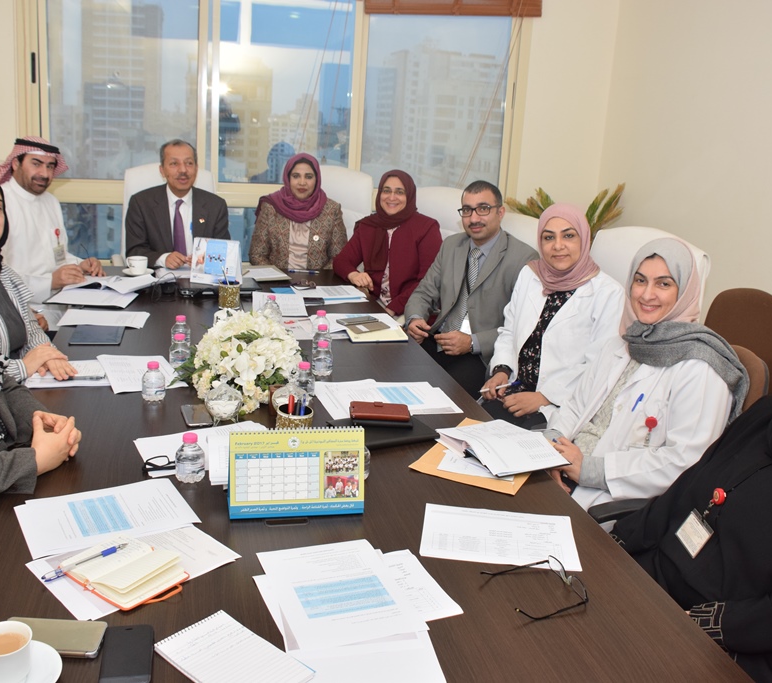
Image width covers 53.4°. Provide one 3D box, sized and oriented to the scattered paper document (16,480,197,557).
[{"bbox_3d":[-0.541,0.337,1.499,0.299,0.005,0.212,-7,19,-31],"label":"scattered paper document"}]

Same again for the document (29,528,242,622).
[{"bbox_3d":[-0.439,0.385,1.353,0.299,0.005,0.212,-13,22,-43],"label":"document"}]

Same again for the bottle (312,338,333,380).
[{"bbox_3d":[-0.200,0.049,2.419,0.064,0.105,0.064,3,15,-1],"label":"bottle"}]

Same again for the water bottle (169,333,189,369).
[{"bbox_3d":[-0.636,0.030,2.362,0.063,0.111,0.063,3,16,0],"label":"water bottle"}]

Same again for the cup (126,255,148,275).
[{"bbox_3d":[-1.178,-0.357,3.636,0.092,0.073,0.108,14,19,33],"label":"cup"}]

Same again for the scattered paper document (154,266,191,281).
[{"bbox_3d":[-0.983,-0.323,3.700,0.215,0.008,0.297,-3,17,-20],"label":"scattered paper document"}]

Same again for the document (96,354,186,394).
[{"bbox_3d":[-0.735,0.093,2.305,0.210,0.007,0.297,-6,18,-29],"label":"document"}]

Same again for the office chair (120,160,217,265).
[{"bbox_3d":[-1.124,-0.288,4.019,0.620,1.210,0.660,-2,17,-17],"label":"office chair"}]

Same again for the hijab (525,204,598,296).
[{"bbox_3d":[0.601,-0.308,2.600,0.240,0.300,0.250,9,17,18],"label":"hijab"}]

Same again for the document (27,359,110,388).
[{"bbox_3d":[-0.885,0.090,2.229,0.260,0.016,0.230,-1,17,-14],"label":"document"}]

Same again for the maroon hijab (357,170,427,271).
[{"bbox_3d":[0.013,-0.614,3.880,0.310,0.480,0.280,7,15,13],"label":"maroon hijab"}]

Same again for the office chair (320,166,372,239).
[{"bbox_3d":[-0.348,-0.318,4.376,0.620,1.260,0.680,2,15,-5],"label":"office chair"}]

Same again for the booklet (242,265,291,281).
[{"bbox_3d":[-0.608,-0.333,3.719,0.240,0.025,0.310,-4,18,-24],"label":"booklet"}]

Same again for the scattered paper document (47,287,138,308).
[{"bbox_3d":[-1.154,-0.172,3.033,0.300,0.025,0.240,-5,19,-28],"label":"scattered paper document"}]

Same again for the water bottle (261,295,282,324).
[{"bbox_3d":[-0.451,-0.129,3.033,0.064,0.105,0.064,3,15,-1],"label":"water bottle"}]

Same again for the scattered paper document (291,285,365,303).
[{"bbox_3d":[-0.257,-0.229,3.516,0.297,0.010,0.220,-3,17,-19],"label":"scattered paper document"}]

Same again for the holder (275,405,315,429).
[{"bbox_3d":[-0.219,0.211,1.838,0.088,0.100,0.088,3,16,0],"label":"holder"}]

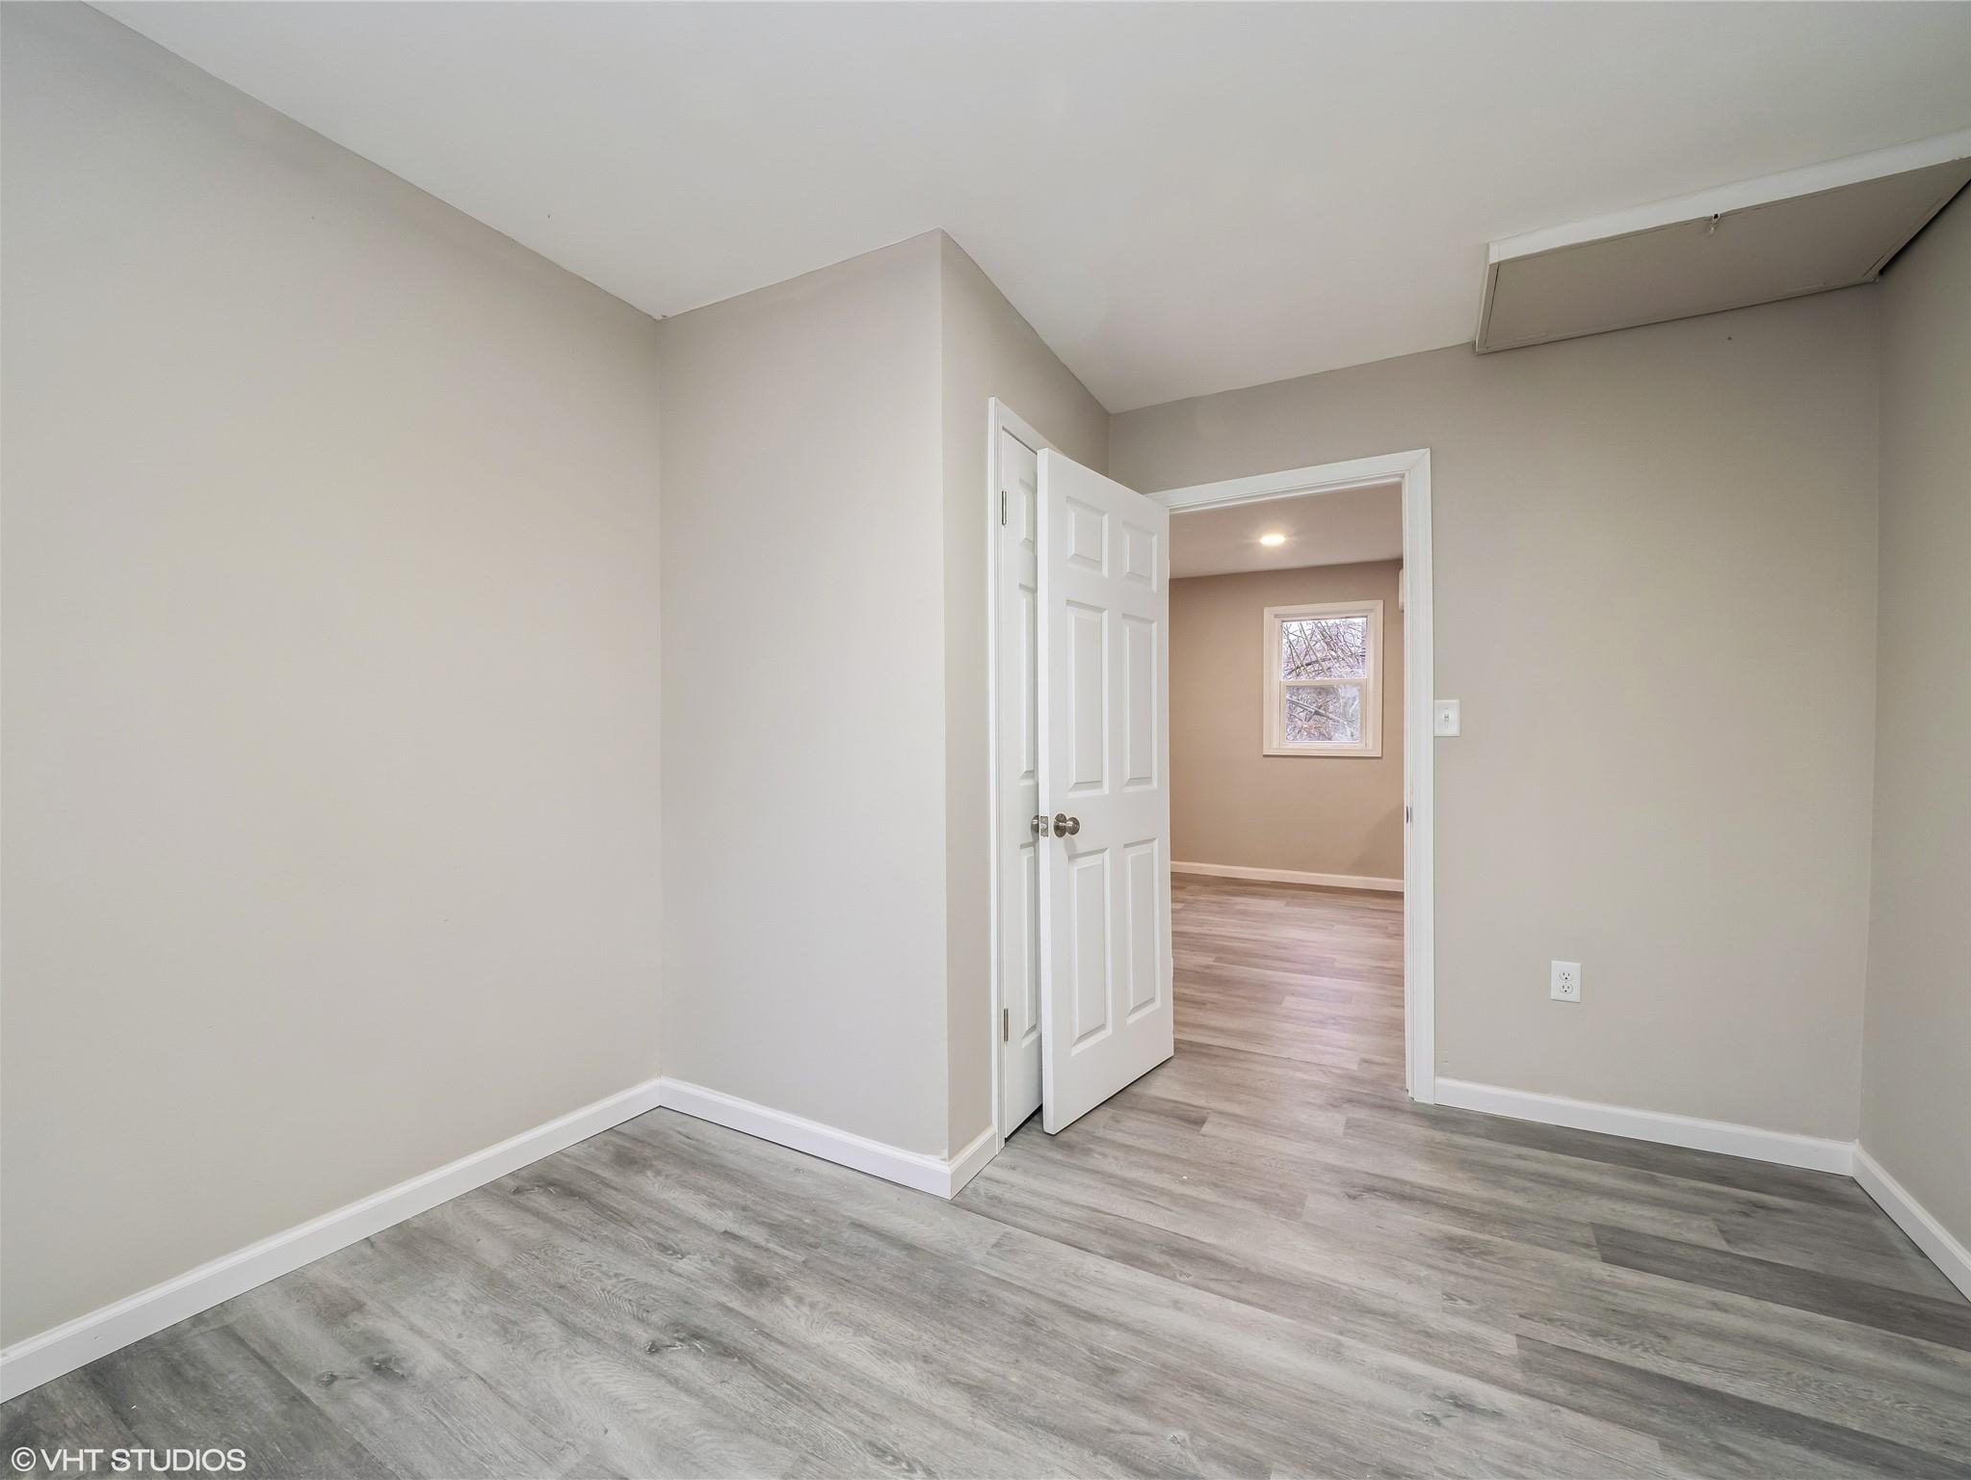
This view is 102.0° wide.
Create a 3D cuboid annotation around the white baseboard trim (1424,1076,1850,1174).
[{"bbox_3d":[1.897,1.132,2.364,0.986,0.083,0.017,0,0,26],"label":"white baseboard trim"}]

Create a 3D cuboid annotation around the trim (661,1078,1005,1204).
[{"bbox_3d":[-0.512,1.139,2.423,1.099,0.083,0.251,0,0,29],"label":"trim"}]

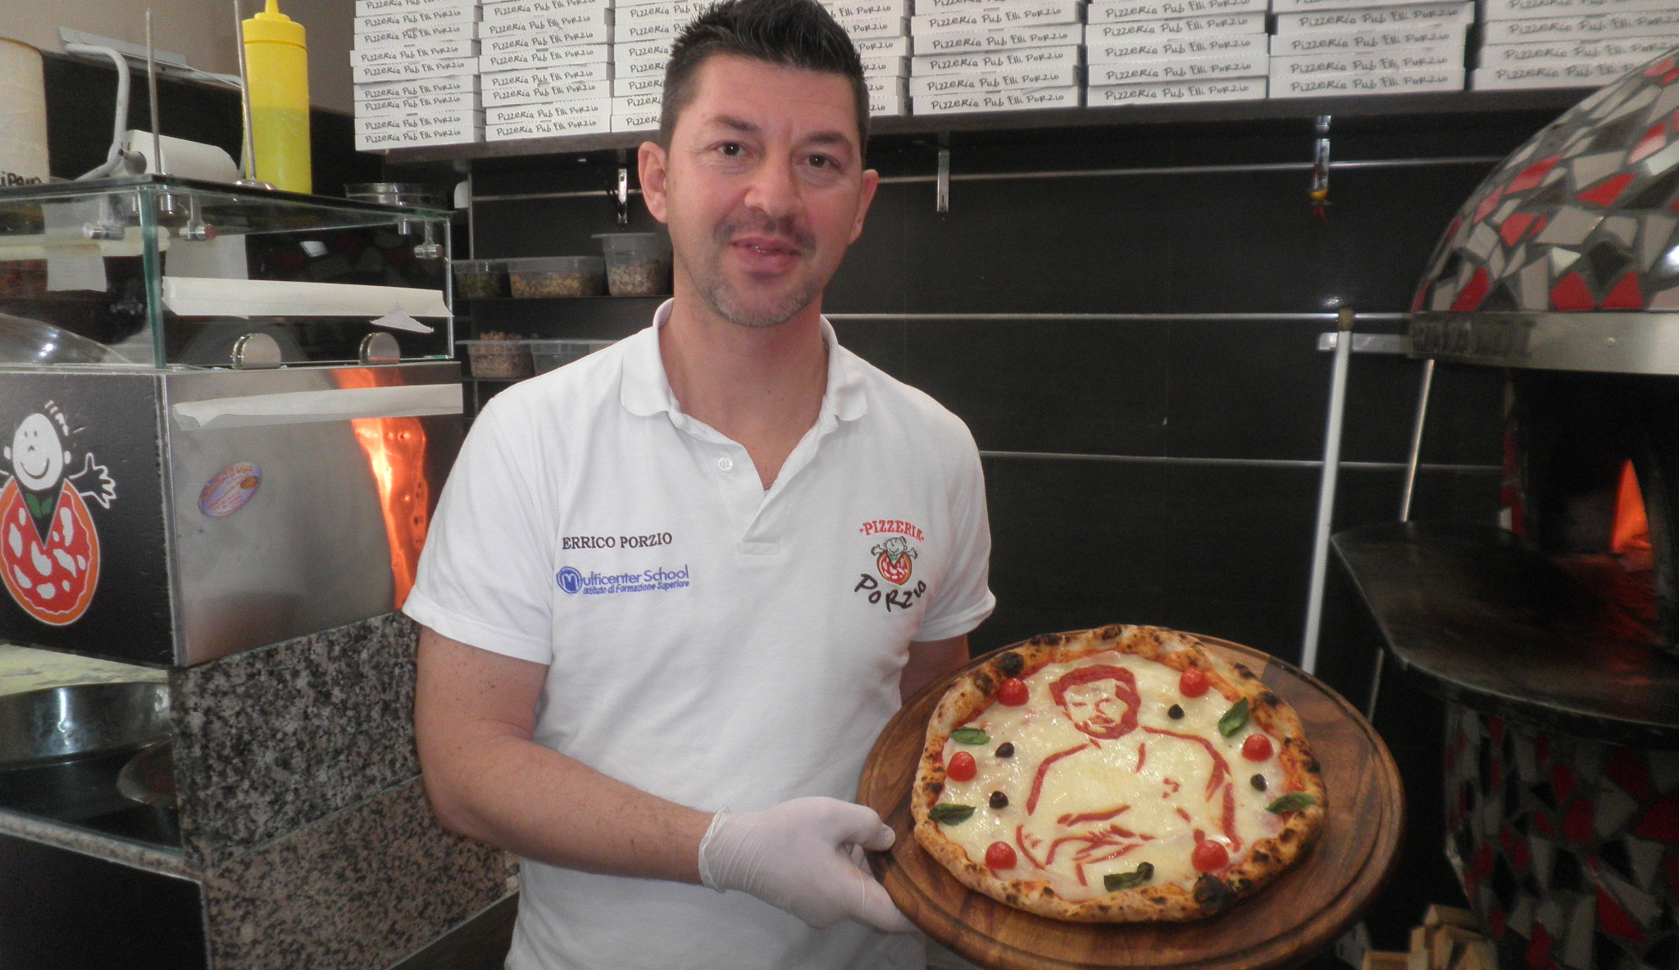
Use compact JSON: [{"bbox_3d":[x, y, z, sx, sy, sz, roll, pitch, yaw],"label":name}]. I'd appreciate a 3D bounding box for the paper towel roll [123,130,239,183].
[{"bbox_3d":[-0.872,-0.413,1.660,0.094,0.094,0.152,2,8,16],"label":"paper towel roll"}]

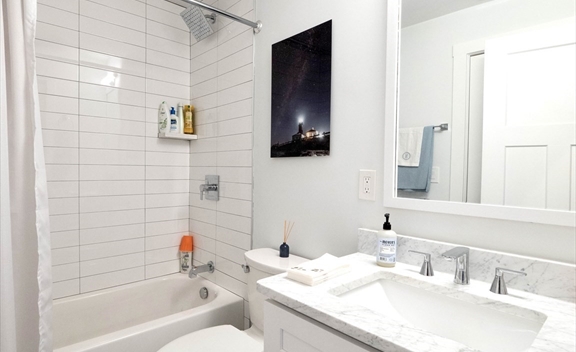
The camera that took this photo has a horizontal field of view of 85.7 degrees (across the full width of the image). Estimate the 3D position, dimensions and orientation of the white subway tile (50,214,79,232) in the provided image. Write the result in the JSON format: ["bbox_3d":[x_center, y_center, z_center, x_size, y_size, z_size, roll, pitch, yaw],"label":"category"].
[{"bbox_3d":[-1.472,0.290,1.830,0.405,0.102,0.010,-1,2,-43],"label":"white subway tile"}]

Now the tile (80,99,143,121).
[{"bbox_3d":[-1.167,-0.438,2.085,0.398,0.102,0.010,-1,2,-43],"label":"tile"}]

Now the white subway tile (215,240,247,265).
[{"bbox_3d":[-0.354,0.507,2.018,0.012,0.101,0.399,-1,2,-43],"label":"white subway tile"}]

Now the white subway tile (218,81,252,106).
[{"bbox_3d":[-0.344,-0.527,2.000,0.010,0.102,0.414,-1,2,-43],"label":"white subway tile"}]

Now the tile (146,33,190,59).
[{"bbox_3d":[-0.890,-0.958,2.322,0.337,0.102,0.010,-1,2,-43],"label":"tile"}]

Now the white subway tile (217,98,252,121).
[{"bbox_3d":[-0.349,-0.423,2.016,0.010,0.101,0.406,-1,2,-43],"label":"white subway tile"}]

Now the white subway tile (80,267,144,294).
[{"bbox_3d":[-1.173,0.700,2.107,0.397,0.100,0.010,-1,2,-43],"label":"white subway tile"}]

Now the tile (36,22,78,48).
[{"bbox_3d":[-1.455,-0.848,1.797,0.405,0.102,0.010,-1,2,-43],"label":"tile"}]

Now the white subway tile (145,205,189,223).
[{"bbox_3d":[-0.901,0.286,2.346,0.331,0.101,0.010,-1,2,-43],"label":"white subway tile"}]

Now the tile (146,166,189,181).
[{"bbox_3d":[-0.897,-0.024,2.339,0.329,0.100,0.010,-1,2,-43],"label":"tile"}]

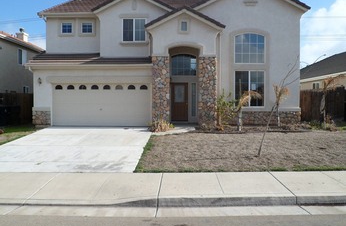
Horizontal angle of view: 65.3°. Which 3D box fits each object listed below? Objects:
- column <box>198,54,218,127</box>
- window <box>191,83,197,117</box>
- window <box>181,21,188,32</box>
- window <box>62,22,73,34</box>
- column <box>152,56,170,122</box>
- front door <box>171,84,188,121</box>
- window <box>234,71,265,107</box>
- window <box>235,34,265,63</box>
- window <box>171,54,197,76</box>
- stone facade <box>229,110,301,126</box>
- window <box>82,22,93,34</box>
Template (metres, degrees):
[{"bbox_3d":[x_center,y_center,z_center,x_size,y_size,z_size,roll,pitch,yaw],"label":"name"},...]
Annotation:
[{"bbox_3d":[1.669,-1.007,13.450,0.855,3.498,0.800,0,1,-1],"label":"column"},{"bbox_3d":[1.085,-0.658,14.126,0.313,1.782,0.080,0,2,0],"label":"window"},{"bbox_3d":[0.536,-4.029,12.627,0.372,0.461,0.100,0,2,0],"label":"window"},{"bbox_3d":[-5.585,-4.488,14.334,0.571,0.608,0.100,0,1,0],"label":"window"},{"bbox_3d":[-0.575,-1.039,13.450,0.860,3.435,0.800,0,1,-1],"label":"column"},{"bbox_3d":[0.340,-0.555,14.145,0.939,2.023,0.100,0,2,0],"label":"front door"},{"bbox_3d":[3.839,-1.184,13.534,1.518,1.817,0.100,0,1,0],"label":"window"},{"bbox_3d":[3.830,-3.199,13.504,1.514,1.524,0.100,0,1,0],"label":"window"},{"bbox_3d":[0.567,-2.500,14.079,1.360,1.126,0.100,0,2,0],"label":"window"},{"bbox_3d":[4.412,0.248,13.363,3.666,0.819,0.250,0,2,0],"label":"stone facade"},{"bbox_3d":[-4.522,-4.488,14.334,0.571,0.608,0.100,0,1,0],"label":"window"}]

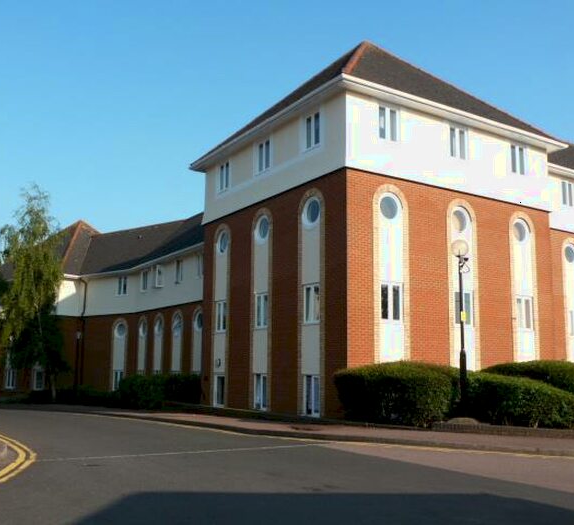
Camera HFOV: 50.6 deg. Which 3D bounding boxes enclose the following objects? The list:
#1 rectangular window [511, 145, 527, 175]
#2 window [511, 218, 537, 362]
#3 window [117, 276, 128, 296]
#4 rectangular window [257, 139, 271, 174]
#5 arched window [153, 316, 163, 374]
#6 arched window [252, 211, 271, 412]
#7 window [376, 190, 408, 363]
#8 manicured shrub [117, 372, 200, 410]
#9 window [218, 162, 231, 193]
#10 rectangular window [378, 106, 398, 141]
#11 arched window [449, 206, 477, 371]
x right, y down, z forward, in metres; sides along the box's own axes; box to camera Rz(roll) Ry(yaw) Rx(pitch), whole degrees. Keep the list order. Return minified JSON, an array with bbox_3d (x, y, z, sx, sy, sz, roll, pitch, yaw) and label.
[{"bbox_3d":[7.990,-3.550,20.896,0.860,1.130,0.120,6,-11,-30],"label":"rectangular window"},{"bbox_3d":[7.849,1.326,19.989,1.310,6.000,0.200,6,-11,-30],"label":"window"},{"bbox_3d":[-9.680,1.392,35.884,1.100,1.258,0.150,-7,-12,41],"label":"window"},{"bbox_3d":[-0.766,-3.631,20.842,0.120,1.200,0.920,7,-12,-33],"label":"rectangular window"},{"bbox_3d":[-6.535,4.449,31.160,0.200,3.462,1.300,7,-11,-32],"label":"arched window"},{"bbox_3d":[-0.778,1.477,20.152,0.200,6.677,1.377,7,-11,-32],"label":"arched window"},{"bbox_3d":[2.946,0.706,17.264,1.186,5.728,0.200,6,-11,-32],"label":"window"},{"bbox_3d":[-4.975,4.868,23.509,2.000,1.350,3.100,7,-12,-33],"label":"manicured shrub"},{"bbox_3d":[-2.398,-3.253,23.272,0.120,1.180,0.950,7,-12,-33],"label":"window"},{"bbox_3d":[2.966,-4.098,17.972,0.820,1.138,0.150,6,-11,-32],"label":"rectangular window"},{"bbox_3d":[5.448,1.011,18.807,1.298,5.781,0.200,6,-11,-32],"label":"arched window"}]

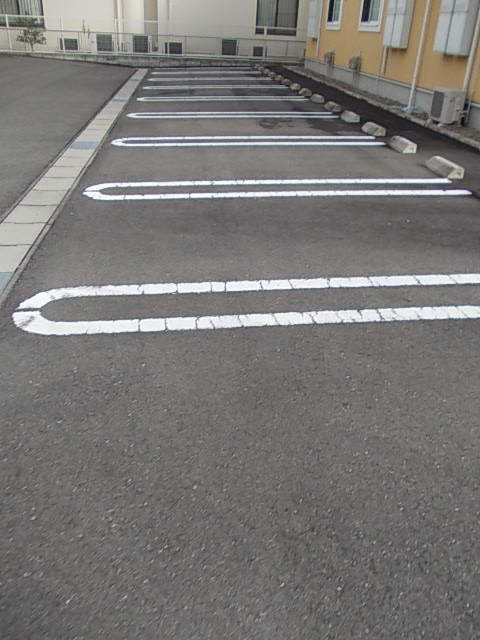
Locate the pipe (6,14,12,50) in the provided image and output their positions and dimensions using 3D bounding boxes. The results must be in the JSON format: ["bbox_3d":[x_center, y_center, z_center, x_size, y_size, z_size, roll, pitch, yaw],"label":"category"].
[{"bbox_3d":[-8.314,-10.370,18.674,0.080,1.140,0.080,-5,30,-14],"label":"pipe"}]

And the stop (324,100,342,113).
[{"bbox_3d":[1.865,-4.303,10.434,0.160,0.115,0.670,-2,30,-5],"label":"stop"}]

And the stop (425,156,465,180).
[{"bbox_3d":[2.350,-1.780,5.969,0.160,0.115,0.670,-2,30,-5],"label":"stop"}]

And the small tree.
[{"bbox_3d":[-7.807,-10.746,19.385,1.050,1.300,1.000,-5,30,-14],"label":"small tree"}]

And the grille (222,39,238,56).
[{"bbox_3d":[-0.425,-11.417,21.691,0.620,0.580,0.100,-5,30,-14],"label":"grille"}]

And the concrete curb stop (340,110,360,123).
[{"bbox_3d":[1.967,-3.666,9.307,0.160,0.115,0.670,-2,30,-5],"label":"concrete curb stop"}]

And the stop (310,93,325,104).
[{"bbox_3d":[1.729,-4.961,11.598,0.160,0.115,0.670,-2,30,-5],"label":"stop"}]

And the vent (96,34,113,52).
[{"bbox_3d":[-5.359,-10.959,20.474,0.620,0.630,0.100,-5,30,-14],"label":"vent"}]

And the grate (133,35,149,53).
[{"bbox_3d":[-3.985,-11.075,20.819,0.610,0.620,0.100,-5,30,-14],"label":"grate"}]

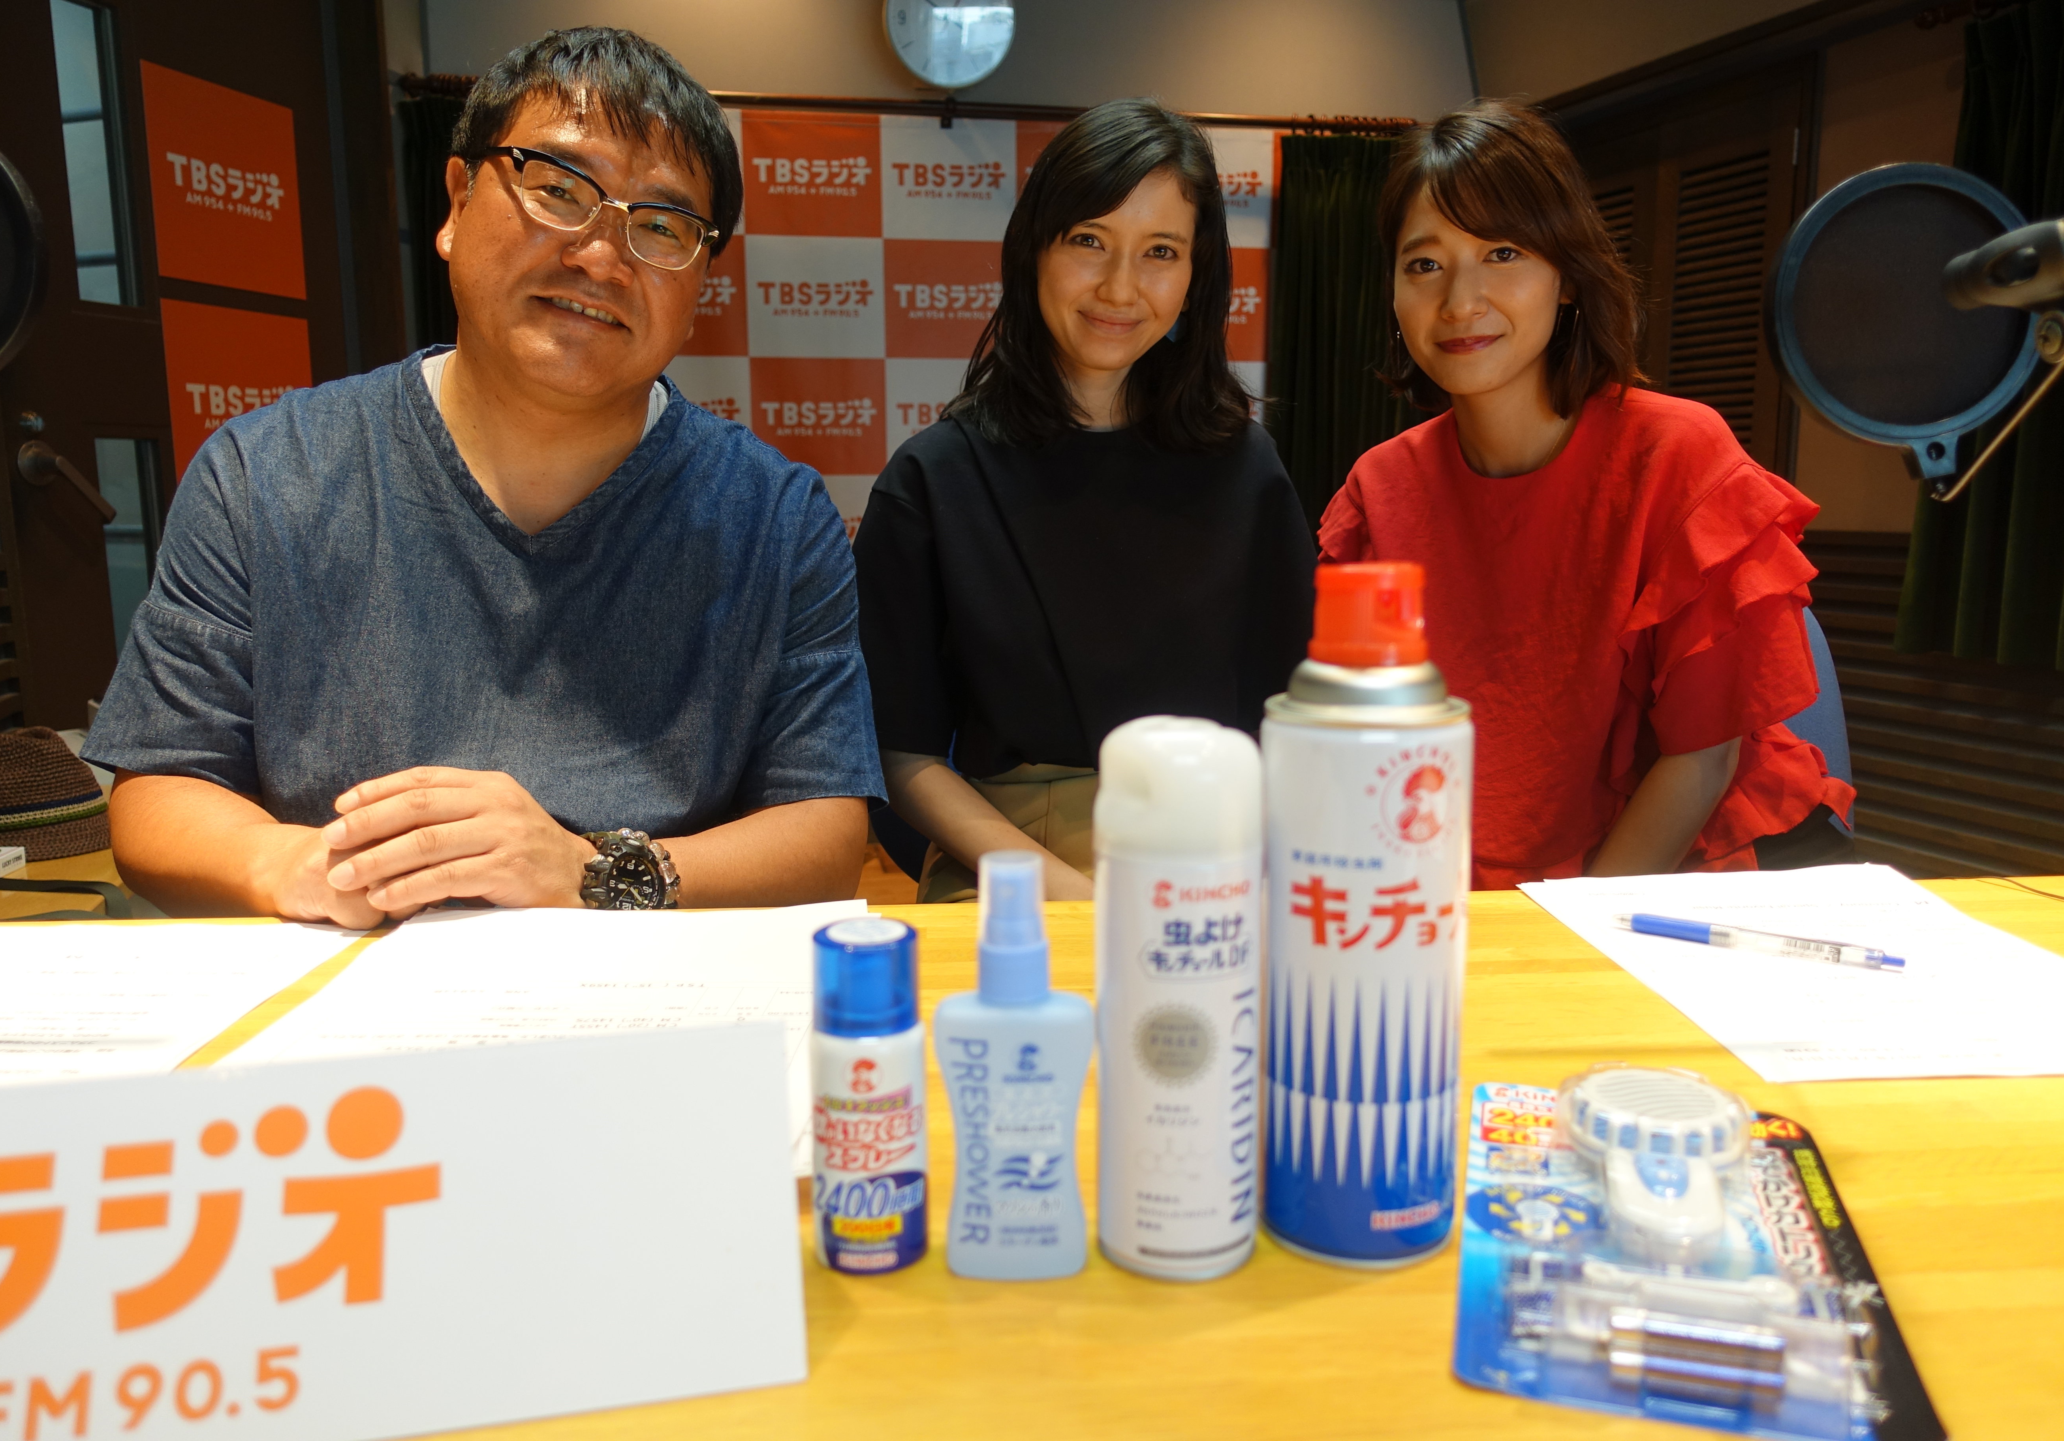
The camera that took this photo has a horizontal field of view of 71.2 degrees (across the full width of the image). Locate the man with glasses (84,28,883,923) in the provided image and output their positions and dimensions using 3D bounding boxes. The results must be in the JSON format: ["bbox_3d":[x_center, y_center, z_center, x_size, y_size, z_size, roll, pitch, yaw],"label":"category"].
[{"bbox_3d":[-0.383,0.179,1.064,0.580,1.290,0.680,-2,8,-14],"label":"man with glasses"}]

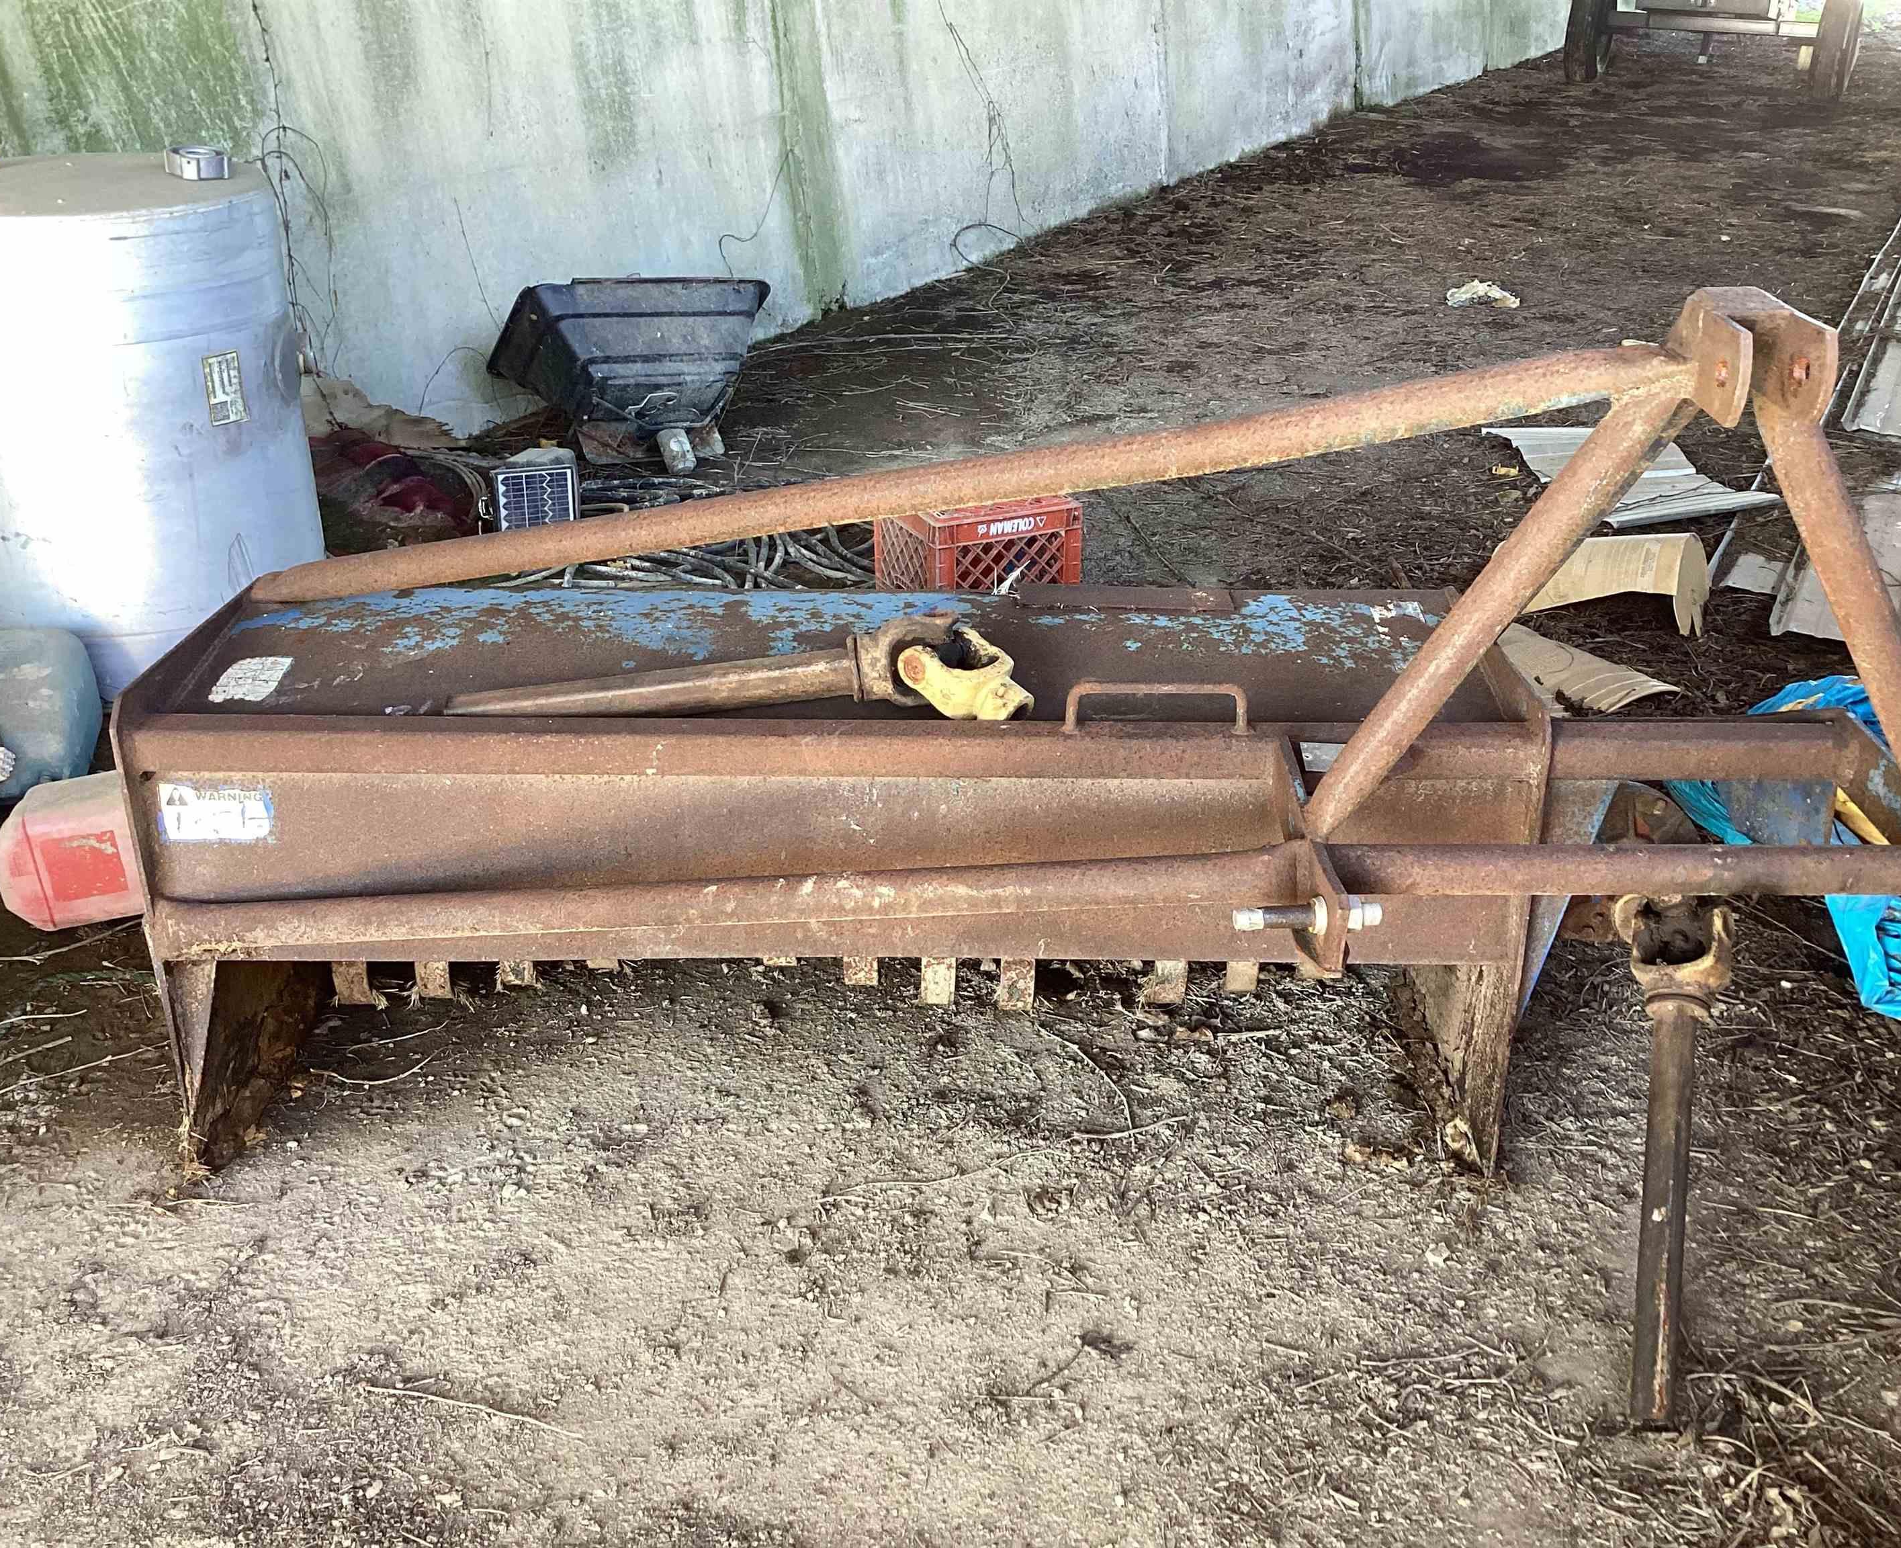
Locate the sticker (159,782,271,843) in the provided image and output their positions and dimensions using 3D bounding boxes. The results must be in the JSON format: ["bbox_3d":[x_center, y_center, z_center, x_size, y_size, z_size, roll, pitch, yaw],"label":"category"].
[{"bbox_3d":[-0.832,0.045,2.090,0.130,0.072,0.004,1,25,0],"label":"sticker"}]

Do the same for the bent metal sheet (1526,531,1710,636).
[{"bbox_3d":[1.355,-0.406,3.932,0.440,0.200,0.200,4,25,7],"label":"bent metal sheet"}]

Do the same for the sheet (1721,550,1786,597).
[{"bbox_3d":[1.845,-0.445,4.215,0.150,0.020,0.270,14,28,27],"label":"sheet"}]

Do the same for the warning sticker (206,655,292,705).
[{"bbox_3d":[-0.836,-0.113,2.210,0.068,0.004,0.105,1,33,0],"label":"warning sticker"}]

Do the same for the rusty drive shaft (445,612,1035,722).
[{"bbox_3d":[-0.240,-0.103,2.125,0.670,0.110,0.125,-3,25,-4],"label":"rusty drive shaft"}]

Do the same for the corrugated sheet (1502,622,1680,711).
[{"bbox_3d":[1.173,-0.252,3.751,0.330,0.075,0.490,-13,28,-26],"label":"corrugated sheet"}]

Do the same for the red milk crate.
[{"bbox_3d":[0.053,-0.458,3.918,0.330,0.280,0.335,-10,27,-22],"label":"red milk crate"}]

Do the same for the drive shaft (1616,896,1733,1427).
[{"bbox_3d":[0.787,0.396,2.022,0.115,0.115,0.630,8,55,15],"label":"drive shaft"}]

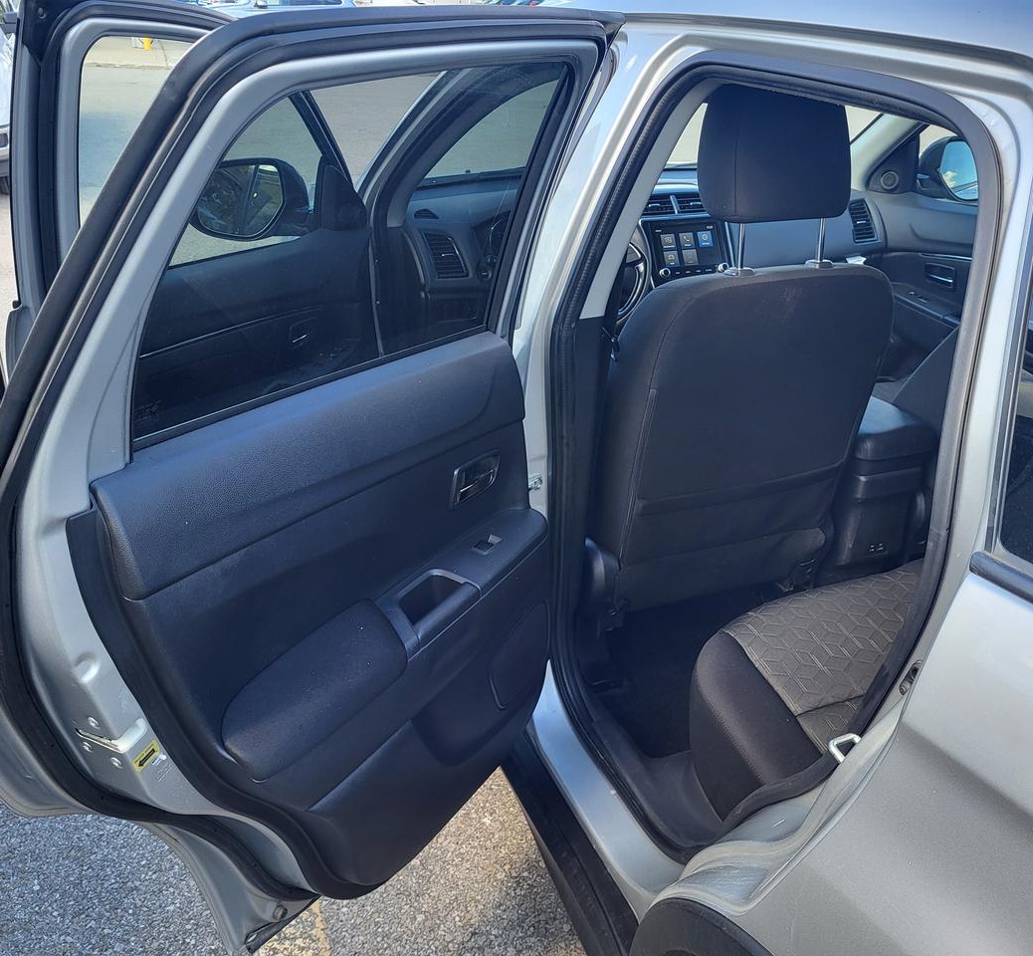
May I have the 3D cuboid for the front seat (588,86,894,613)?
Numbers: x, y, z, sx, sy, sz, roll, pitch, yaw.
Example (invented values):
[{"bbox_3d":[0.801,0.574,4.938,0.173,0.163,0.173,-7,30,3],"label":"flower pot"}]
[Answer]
[{"bbox_3d":[0.300,-0.251,1.931,0.540,1.080,0.750,-9,27,-19],"label":"front seat"}]

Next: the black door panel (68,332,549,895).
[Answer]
[{"bbox_3d":[-0.164,0.220,1.237,0.130,0.715,0.695,18,29,35],"label":"black door panel"}]

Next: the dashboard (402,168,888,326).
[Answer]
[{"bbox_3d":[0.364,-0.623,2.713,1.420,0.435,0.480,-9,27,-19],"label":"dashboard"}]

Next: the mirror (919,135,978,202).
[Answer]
[{"bbox_3d":[1.274,-0.898,2.817,0.225,0.185,0.140,-5,25,-11],"label":"mirror"}]

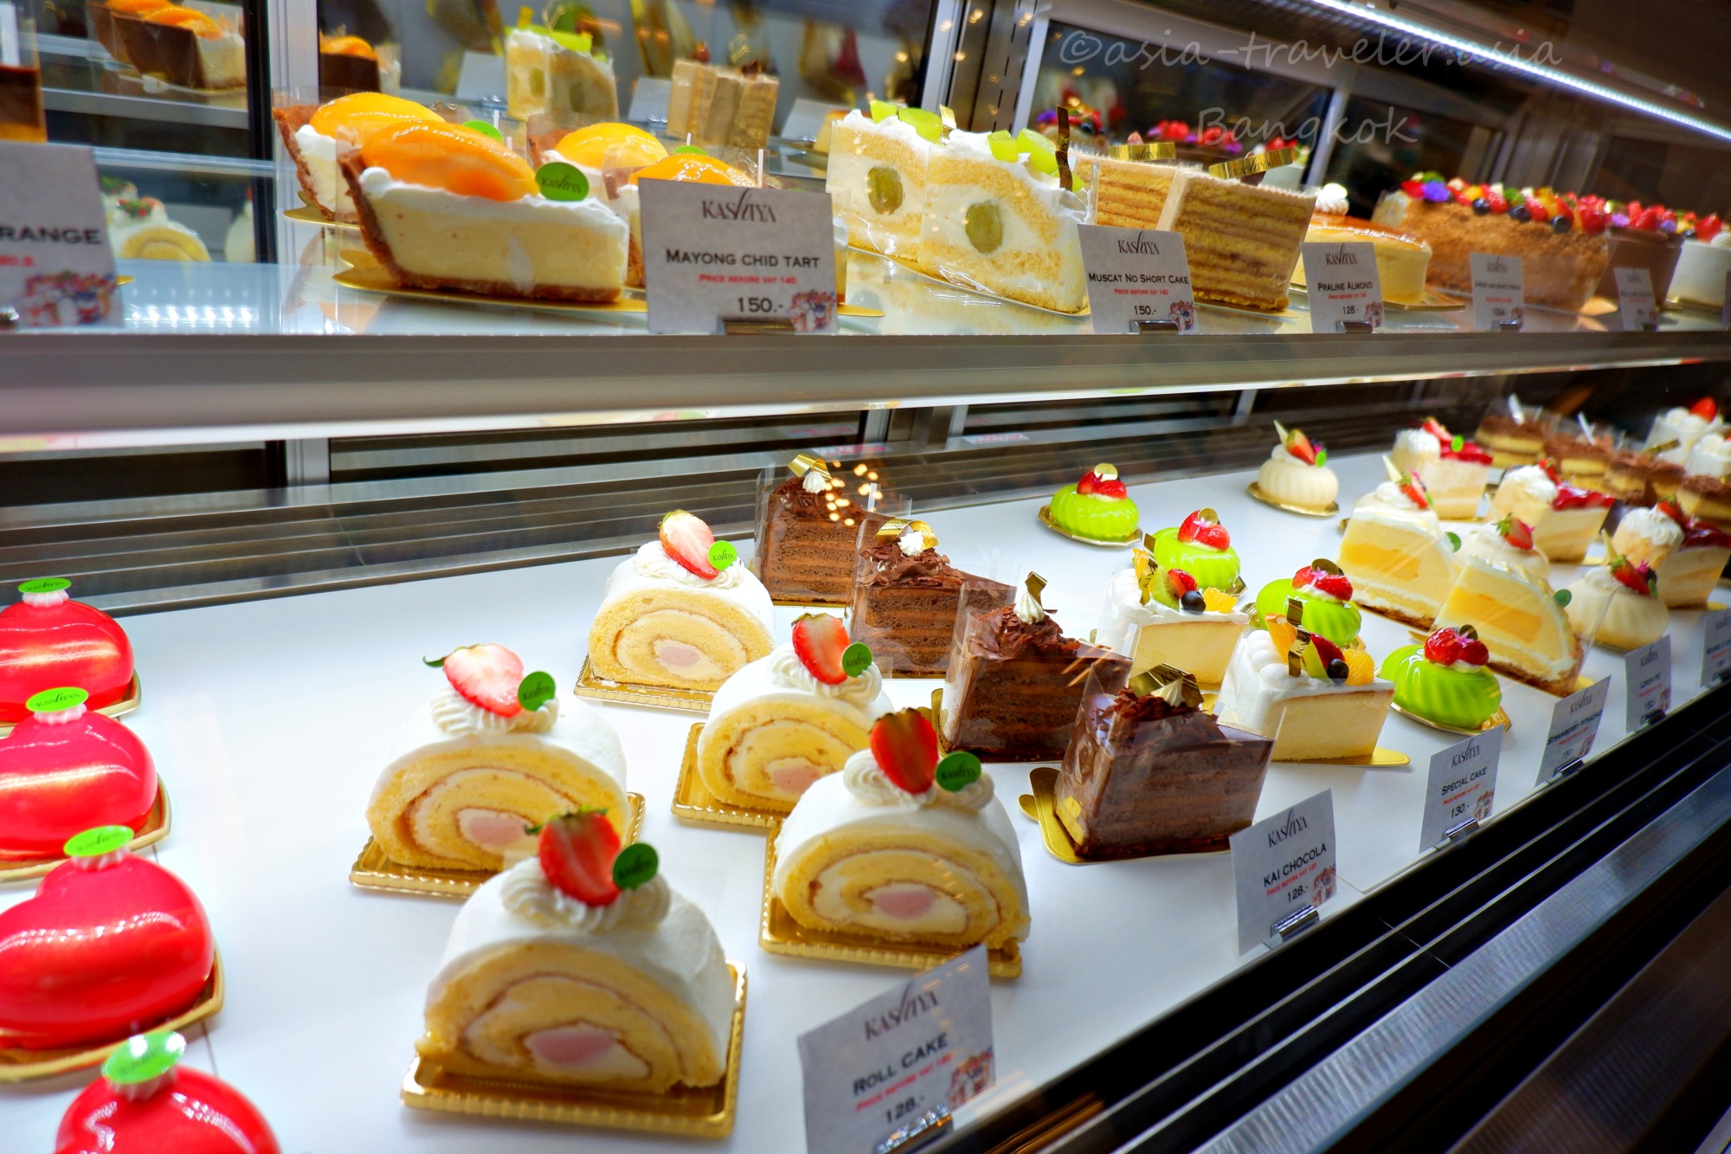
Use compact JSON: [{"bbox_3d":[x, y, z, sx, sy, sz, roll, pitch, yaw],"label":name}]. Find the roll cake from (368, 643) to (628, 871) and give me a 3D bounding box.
[{"bbox_3d":[-0.129,0.062,0.402,0.090,0.085,0.038,8,27,-8],"label":"roll cake"}]

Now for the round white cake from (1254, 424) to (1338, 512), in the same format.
[{"bbox_3d":[0.426,-0.109,1.063,0.077,0.068,0.077,9,26,-4],"label":"round white cake"}]

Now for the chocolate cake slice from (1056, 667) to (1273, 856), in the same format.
[{"bbox_3d":[0.143,0.083,0.508,0.091,0.082,0.057,8,24,-5],"label":"chocolate cake slice"}]

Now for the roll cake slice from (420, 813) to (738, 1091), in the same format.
[{"bbox_3d":[-0.090,0.117,0.367,0.099,0.093,0.046,8,26,-6],"label":"roll cake slice"}]

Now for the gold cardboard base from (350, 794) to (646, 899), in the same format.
[{"bbox_3d":[-0.150,0.107,0.467,0.106,0.008,0.076,8,26,-6],"label":"gold cardboard base"}]

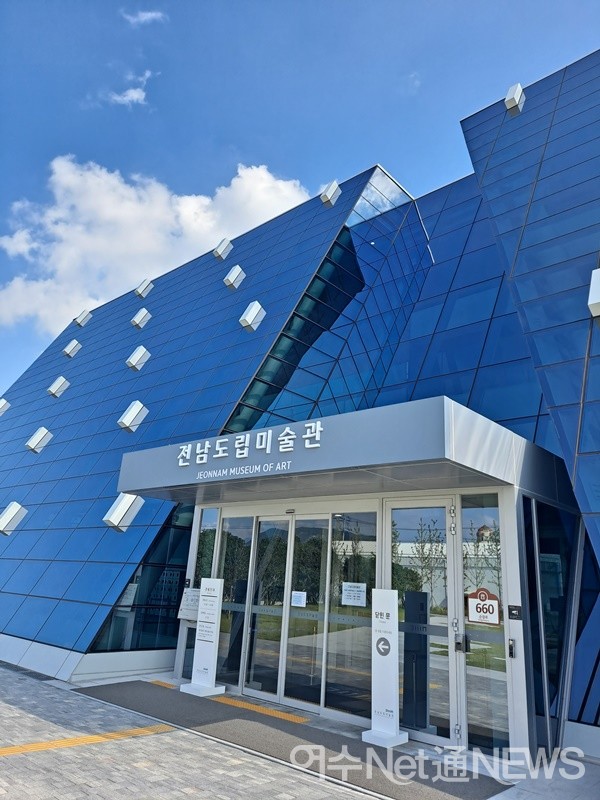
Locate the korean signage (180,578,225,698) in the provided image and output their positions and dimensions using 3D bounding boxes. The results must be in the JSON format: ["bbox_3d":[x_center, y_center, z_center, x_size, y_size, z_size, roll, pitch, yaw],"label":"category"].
[{"bbox_3d":[-1.478,3.776,8.957,0.460,1.680,0.460,-12,-24,39],"label":"korean signage"}]

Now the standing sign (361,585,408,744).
[{"bbox_3d":[1.048,3.210,6.782,0.370,1.680,0.440,-12,-24,39],"label":"standing sign"}]

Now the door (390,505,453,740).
[{"bbox_3d":[1.535,2.726,7.141,0.999,2.848,0.060,-12,-24,39],"label":"door"}]

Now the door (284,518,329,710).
[{"bbox_3d":[0.097,3.098,8.307,0.794,2.708,0.060,-12,-24,39],"label":"door"}]

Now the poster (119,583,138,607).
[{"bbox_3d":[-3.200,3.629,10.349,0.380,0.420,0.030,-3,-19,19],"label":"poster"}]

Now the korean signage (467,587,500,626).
[{"bbox_3d":[2.187,2.458,6.628,0.374,0.396,0.030,-12,-24,39],"label":"korean signage"}]

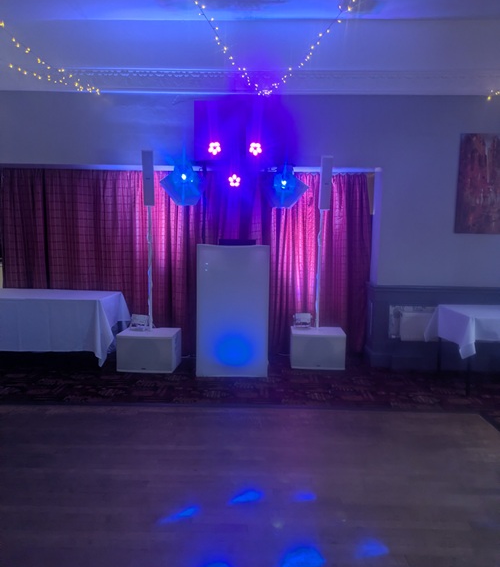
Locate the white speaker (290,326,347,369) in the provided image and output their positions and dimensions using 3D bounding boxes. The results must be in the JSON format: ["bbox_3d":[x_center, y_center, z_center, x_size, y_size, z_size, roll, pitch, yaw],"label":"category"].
[{"bbox_3d":[0.757,0.719,5.411,0.579,0.380,0.451,1,6,3],"label":"white speaker"}]

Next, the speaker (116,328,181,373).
[{"bbox_3d":[-1.067,0.710,5.165,0.579,0.380,0.451,1,6,3],"label":"speaker"}]

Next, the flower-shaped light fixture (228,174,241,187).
[{"bbox_3d":[-0.162,-1.102,5.166,0.135,0.135,0.090,1,6,0],"label":"flower-shaped light fixture"}]

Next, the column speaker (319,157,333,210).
[{"bbox_3d":[0.832,-1.102,5.265,0.109,0.565,0.125,2,6,2],"label":"column speaker"}]

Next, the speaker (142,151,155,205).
[{"bbox_3d":[-1.056,-1.100,5.020,0.109,0.565,0.125,-2,6,-9],"label":"speaker"}]

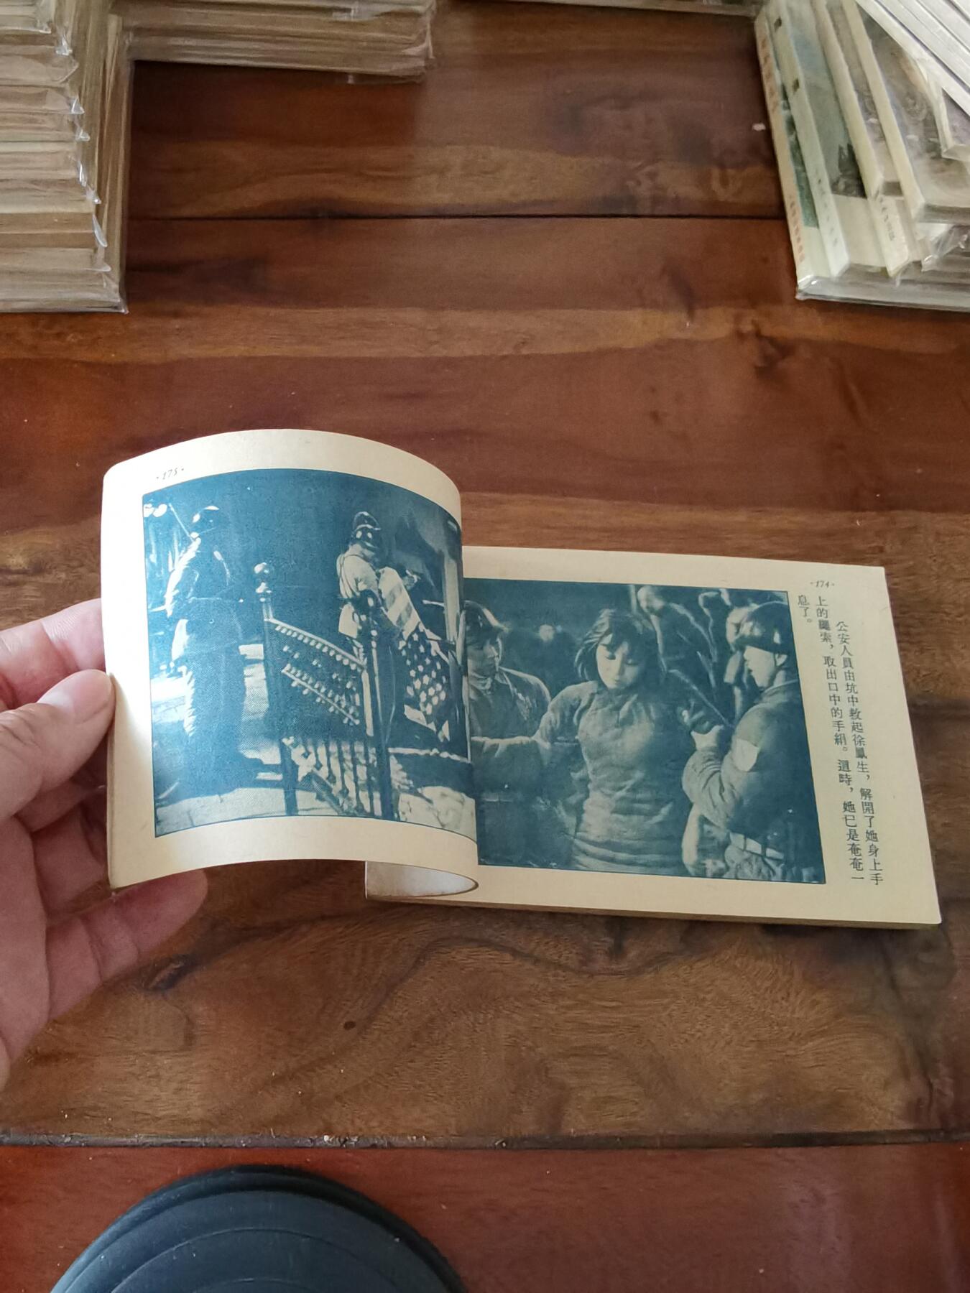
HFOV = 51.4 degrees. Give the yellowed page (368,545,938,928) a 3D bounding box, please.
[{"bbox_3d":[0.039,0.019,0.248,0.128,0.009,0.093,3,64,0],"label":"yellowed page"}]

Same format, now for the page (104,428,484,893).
[{"bbox_3d":[-0.044,0.002,0.212,0.082,0.027,0.097,-5,71,2],"label":"page"}]

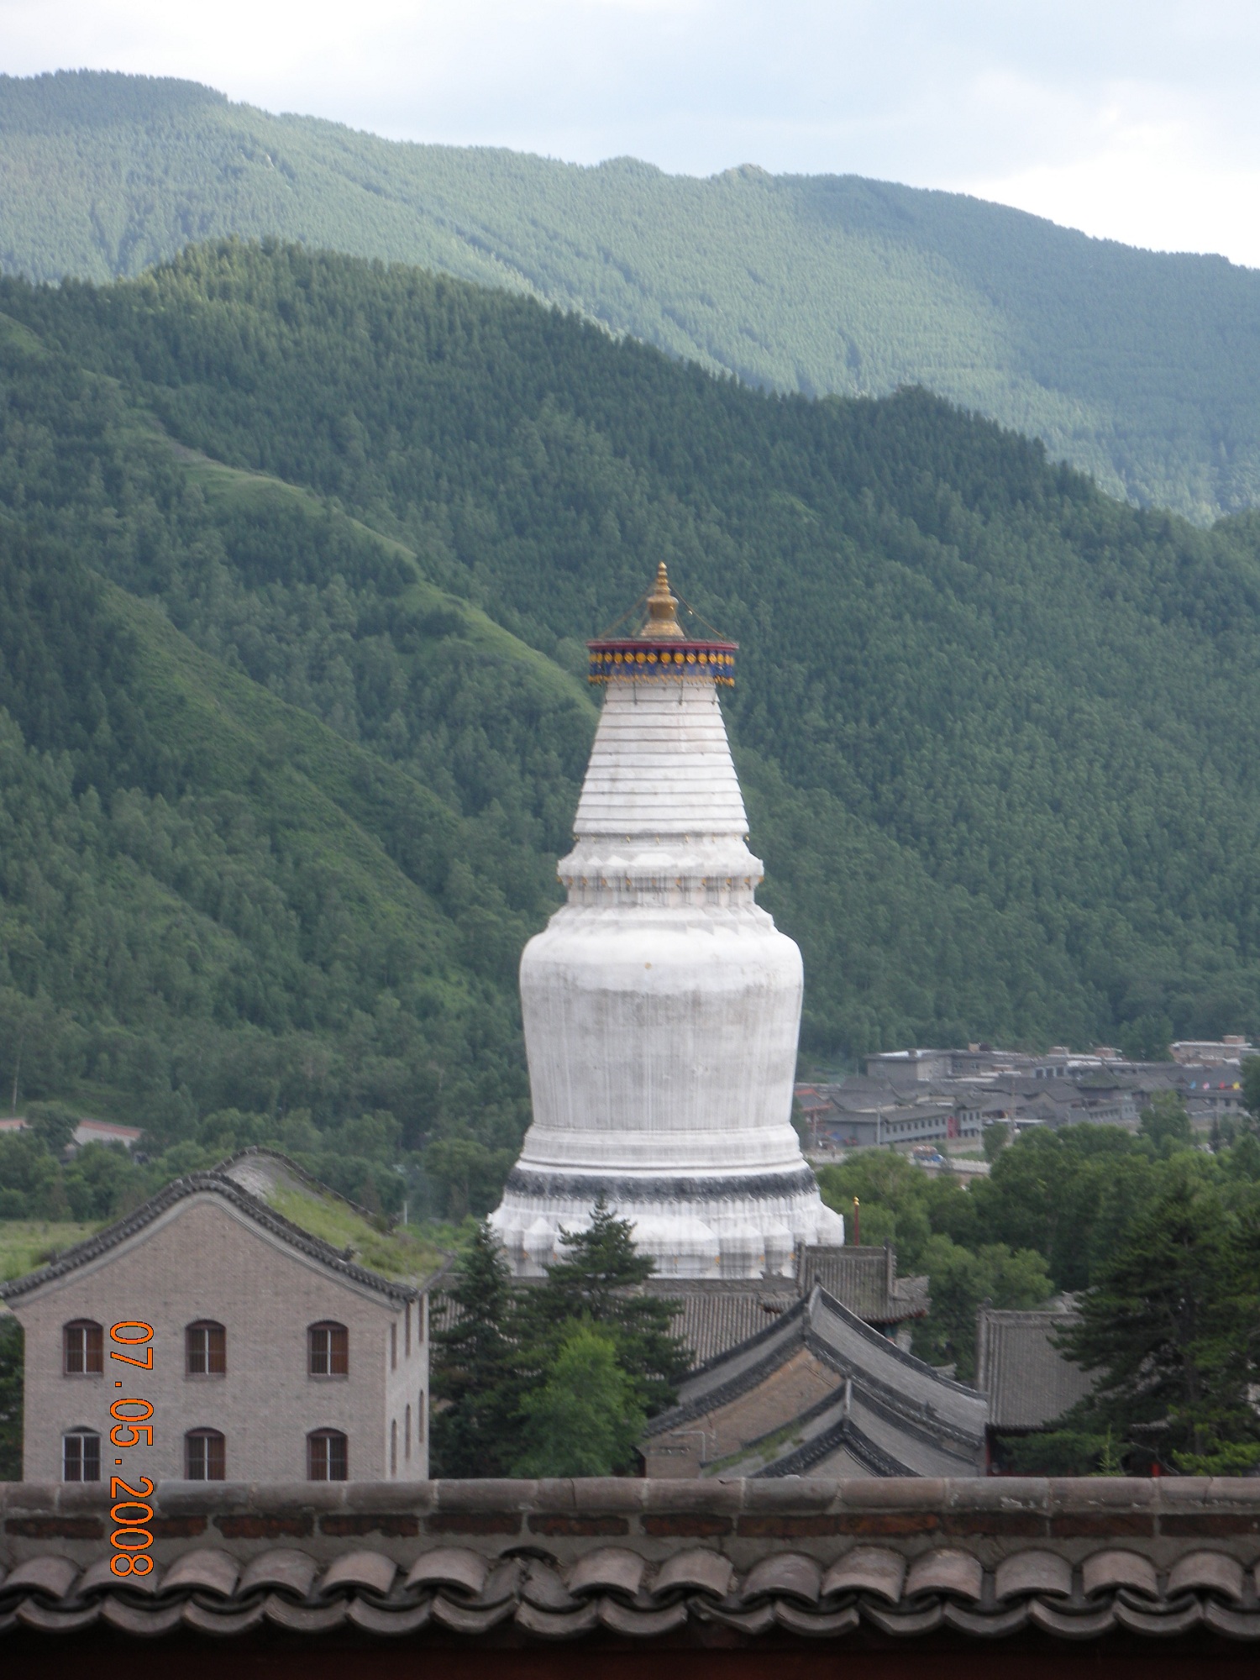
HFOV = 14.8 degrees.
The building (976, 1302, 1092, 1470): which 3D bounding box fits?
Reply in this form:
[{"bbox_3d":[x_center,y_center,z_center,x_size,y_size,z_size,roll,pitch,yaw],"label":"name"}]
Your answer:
[{"bbox_3d":[20.200,24.000,210.000,10.800,8.400,9.500,0,0,3],"label":"building"}]

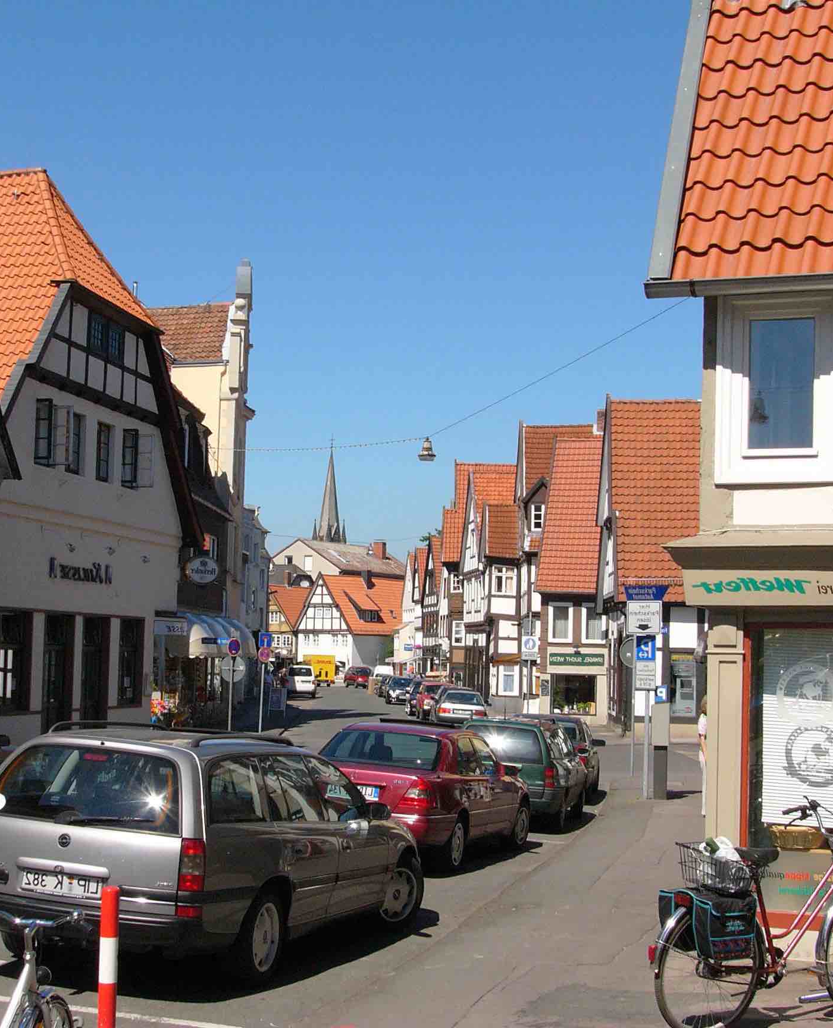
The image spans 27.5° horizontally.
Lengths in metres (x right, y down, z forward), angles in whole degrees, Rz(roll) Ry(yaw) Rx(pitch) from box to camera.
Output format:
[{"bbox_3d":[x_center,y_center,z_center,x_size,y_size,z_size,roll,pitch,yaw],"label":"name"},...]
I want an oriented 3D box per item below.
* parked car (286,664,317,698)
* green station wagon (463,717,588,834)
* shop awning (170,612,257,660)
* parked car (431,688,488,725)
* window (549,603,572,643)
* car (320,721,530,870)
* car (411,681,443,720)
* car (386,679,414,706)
[{"bbox_3d":[-7.100,10.447,106.000,1.840,1.940,4.750,2,-5,-4],"label":"parked car"},{"bbox_3d":[1.446,3.719,24.452,1.700,1.520,4.280,1,-5,10],"label":"green station wagon"},{"bbox_3d":[-5.000,3.134,43.250,0.850,1.080,6.500,1,-5,4],"label":"shop awning"},{"bbox_3d":[1.479,6.516,56.000,1.700,1.400,4.400,1,-5,2],"label":"parked car"},{"bbox_3d":[4.804,3.657,57.000,0.760,1.330,0.150,1,-5,8],"label":"window"},{"bbox_3d":[0.033,3.010,18.457,1.720,1.430,4.490,1,-6,17],"label":"car"},{"bbox_3d":[0.864,7.366,67.000,1.680,1.420,4.100,2,-5,-3],"label":"car"},{"bbox_3d":[-0.792,9.379,90.000,1.690,1.420,4.200,2,-5,-4],"label":"car"}]

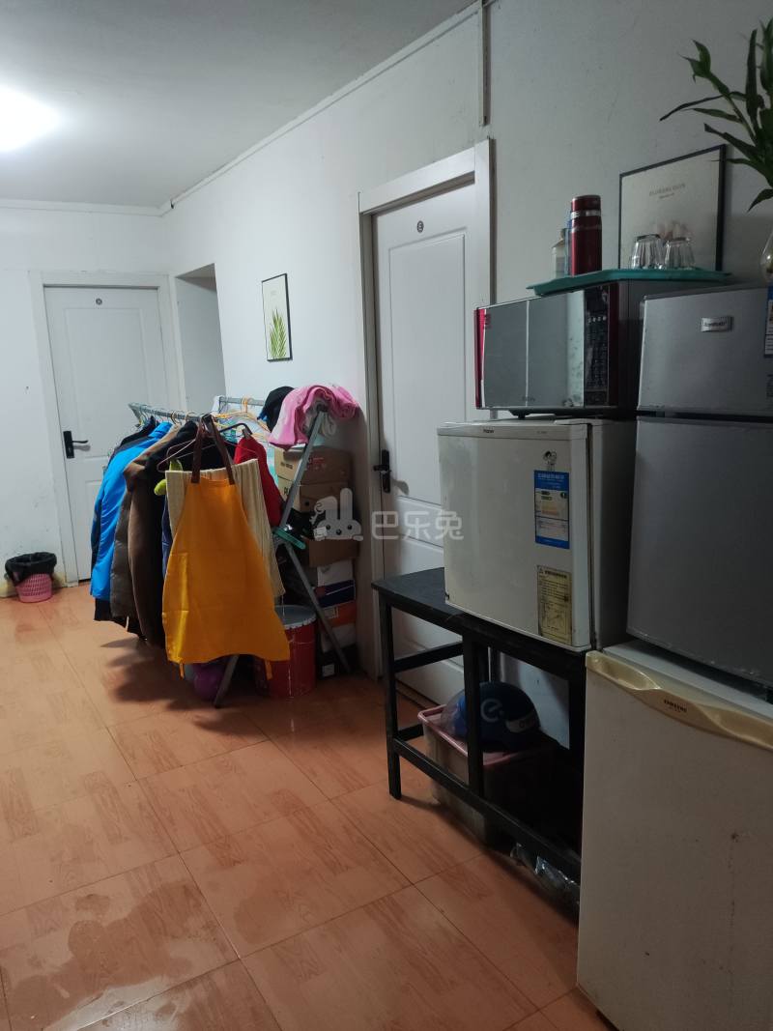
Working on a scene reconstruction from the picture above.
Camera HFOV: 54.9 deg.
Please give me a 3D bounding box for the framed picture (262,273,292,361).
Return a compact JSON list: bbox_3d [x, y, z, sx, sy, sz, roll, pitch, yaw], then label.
[{"bbox_3d":[-0.553,-1.000,3.794,0.020,0.404,0.295,-9,13,-31],"label":"framed picture"}]

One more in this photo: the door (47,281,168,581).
[{"bbox_3d":[-1.842,-0.550,5.105,0.730,1.960,0.050,-9,13,-31],"label":"door"}]

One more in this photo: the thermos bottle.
[{"bbox_3d":[0.446,-0.606,1.670,0.068,0.205,0.068,-9,13,-31],"label":"thermos bottle"}]

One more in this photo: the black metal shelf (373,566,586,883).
[{"bbox_3d":[0.407,0.607,2.201,0.440,0.715,0.900,-10,14,-34],"label":"black metal shelf"}]

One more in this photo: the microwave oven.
[{"bbox_3d":[0.522,-0.410,1.926,0.350,0.288,0.467,-9,11,-34],"label":"microwave oven"}]

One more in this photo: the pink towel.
[{"bbox_3d":[-0.319,-0.429,3.200,0.330,0.260,0.260,-9,13,-31],"label":"pink towel"}]

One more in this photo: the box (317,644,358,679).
[{"bbox_3d":[-0.305,0.667,3.626,0.190,0.120,0.310,-8,12,-32],"label":"box"}]

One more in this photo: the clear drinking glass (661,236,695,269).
[{"bbox_3d":[0.657,-0.569,1.670,0.080,0.095,0.080,-8,12,-31],"label":"clear drinking glass"}]

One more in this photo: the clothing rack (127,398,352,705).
[{"bbox_3d":[-0.790,0.075,3.706,0.620,1.250,1.270,-9,14,-31],"label":"clothing rack"}]

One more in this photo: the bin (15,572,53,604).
[{"bbox_3d":[-2.262,0.404,4.771,0.255,0.250,0.255,-9,13,-31],"label":"bin"}]

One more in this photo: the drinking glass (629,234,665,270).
[{"bbox_3d":[0.568,-0.557,1.620,0.080,0.095,0.080,-8,12,-31],"label":"drinking glass"}]

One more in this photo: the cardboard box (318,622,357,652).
[{"bbox_3d":[-0.309,0.557,3.606,0.190,0.105,0.310,-8,12,-32],"label":"cardboard box"}]

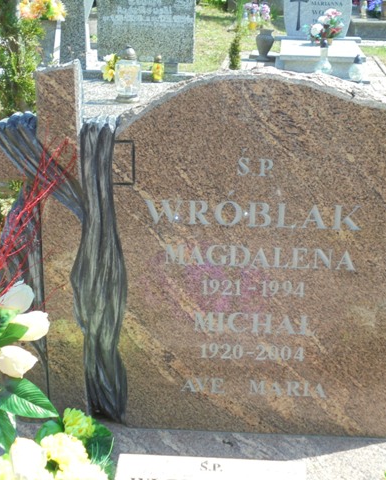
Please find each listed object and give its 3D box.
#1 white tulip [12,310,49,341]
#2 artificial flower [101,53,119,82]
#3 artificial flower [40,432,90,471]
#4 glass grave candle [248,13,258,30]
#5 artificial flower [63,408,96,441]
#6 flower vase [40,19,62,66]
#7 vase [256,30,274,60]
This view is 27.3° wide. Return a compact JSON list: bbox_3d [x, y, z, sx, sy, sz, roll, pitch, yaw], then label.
[{"bbox_3d":[-0.321,0.169,1.570,0.070,0.058,0.060,2,21,0],"label":"white tulip"},{"bbox_3d":[-0.571,-1.193,5.500,0.125,0.200,0.125,2,21,0],"label":"artificial flower"},{"bbox_3d":[-0.246,0.408,1.520,0.092,0.070,0.085,2,21,0],"label":"artificial flower"},{"bbox_3d":[0.943,-3.463,12.600,0.145,0.265,0.145,2,20,0],"label":"glass grave candle"},{"bbox_3d":[-0.234,0.381,1.640,0.062,0.058,0.060,2,21,0],"label":"artificial flower"},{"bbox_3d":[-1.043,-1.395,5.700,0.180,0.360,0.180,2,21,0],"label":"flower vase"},{"bbox_3d":[0.743,-2.017,8.200,0.185,0.330,0.185,2,21,0],"label":"vase"}]

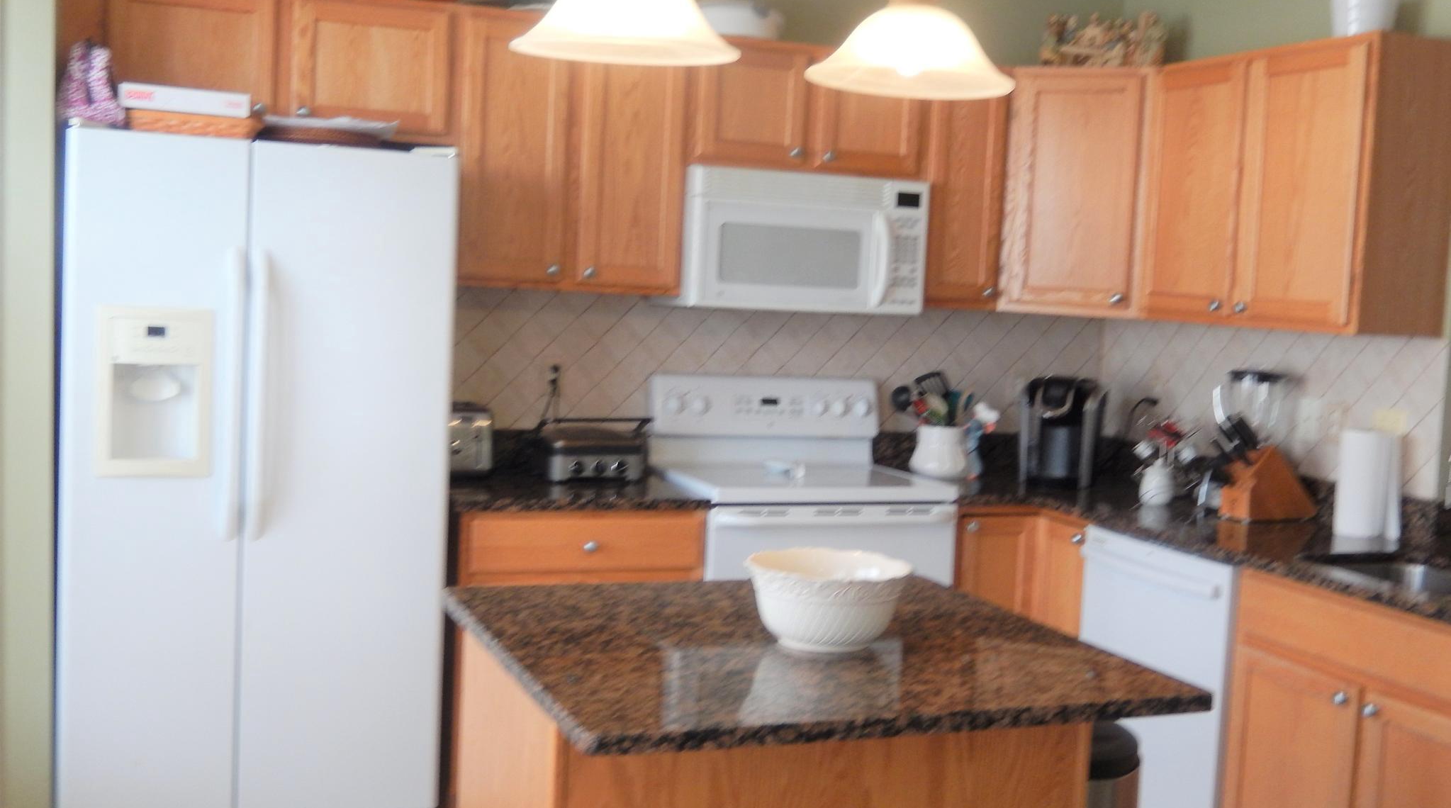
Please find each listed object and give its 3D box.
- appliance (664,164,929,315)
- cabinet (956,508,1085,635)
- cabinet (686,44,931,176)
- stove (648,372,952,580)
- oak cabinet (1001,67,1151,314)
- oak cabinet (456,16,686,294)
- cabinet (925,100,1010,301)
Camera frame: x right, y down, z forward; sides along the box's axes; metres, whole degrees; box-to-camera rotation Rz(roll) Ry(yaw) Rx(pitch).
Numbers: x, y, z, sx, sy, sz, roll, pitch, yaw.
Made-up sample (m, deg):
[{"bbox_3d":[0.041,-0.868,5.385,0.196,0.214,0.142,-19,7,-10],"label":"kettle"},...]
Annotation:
[{"bbox_3d":[0.200,-0.488,4.602,0.765,0.408,0.390,1,5,-22],"label":"appliance"},{"bbox_3d":[1.001,0.713,4.726,0.912,0.831,0.901,1,5,-21],"label":"cabinet"},{"bbox_3d":[0.198,-0.873,4.565,0.763,0.371,0.326,1,5,-21],"label":"cabinet"},{"bbox_3d":[0.193,0.542,4.502,0.761,1.204,0.660,1,5,-21],"label":"stove"},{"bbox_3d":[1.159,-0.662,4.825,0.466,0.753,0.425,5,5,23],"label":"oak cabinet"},{"bbox_3d":[-0.480,-0.700,4.318,0.673,0.747,0.326,1,5,-21],"label":"oak cabinet"},{"bbox_3d":[0.690,-0.685,4.813,0.292,0.753,0.319,1,5,-22],"label":"cabinet"}]

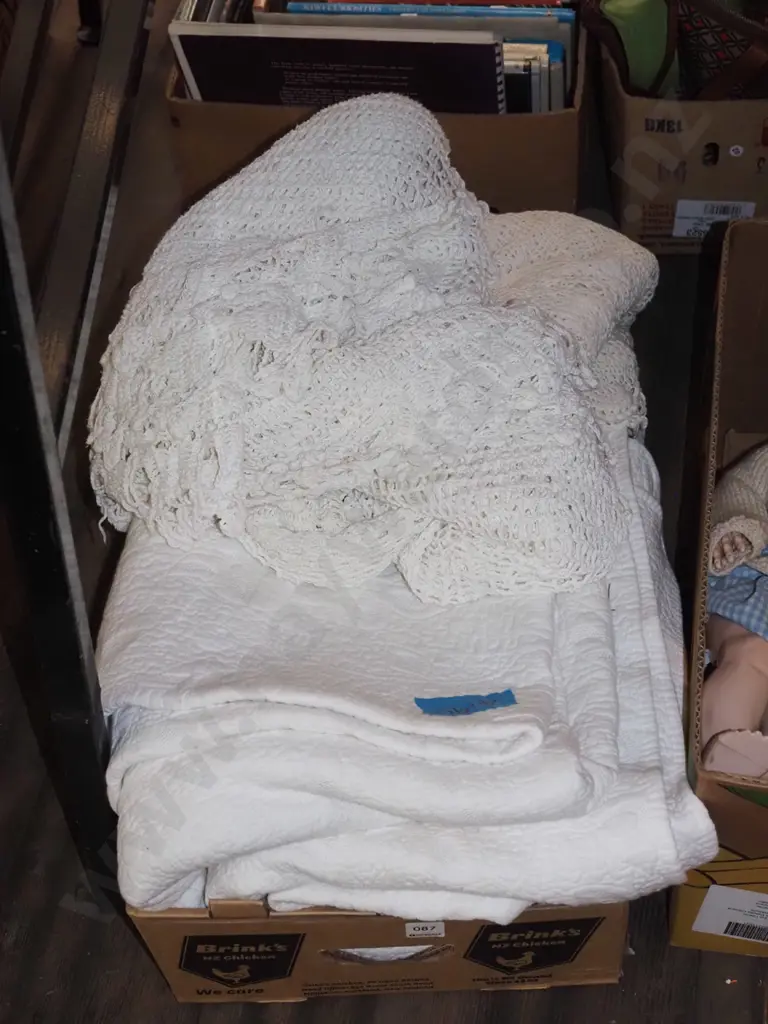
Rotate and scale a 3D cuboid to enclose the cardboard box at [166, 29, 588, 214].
[{"bbox_3d":[0.022,-0.459,1.600,0.400,0.210,0.360,4,51,9],"label":"cardboard box"}]

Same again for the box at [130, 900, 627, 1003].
[{"bbox_3d":[0.003,0.124,1.082,0.299,0.122,0.420,-3,48,3],"label":"box"}]

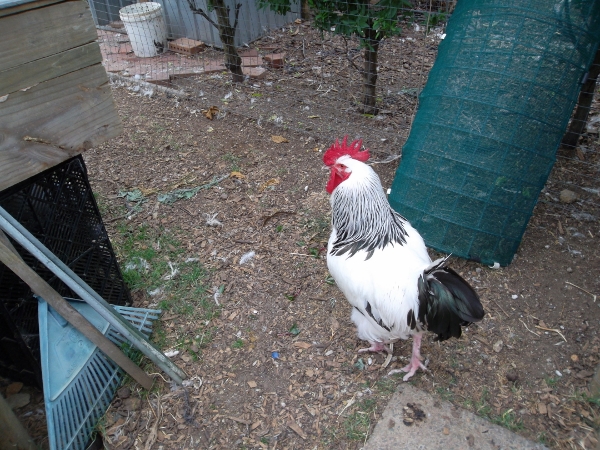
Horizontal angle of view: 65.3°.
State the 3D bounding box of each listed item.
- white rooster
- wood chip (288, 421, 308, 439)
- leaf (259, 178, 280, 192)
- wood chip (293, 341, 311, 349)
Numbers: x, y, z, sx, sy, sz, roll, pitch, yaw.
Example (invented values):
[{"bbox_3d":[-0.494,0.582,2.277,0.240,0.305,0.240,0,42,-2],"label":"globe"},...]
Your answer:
[{"bbox_3d":[0.242,0.137,1.174,0.450,0.620,0.230,28,48,29],"label":"white rooster"},{"bbox_3d":[-0.008,0.461,1.050,0.056,0.010,0.018,27,46,35],"label":"wood chip"},{"bbox_3d":[-0.131,-0.178,2.018,0.100,0.018,0.035,-30,49,-31],"label":"leaf"},{"bbox_3d":[0.005,0.318,1.242,0.047,0.009,0.019,3,37,8],"label":"wood chip"}]

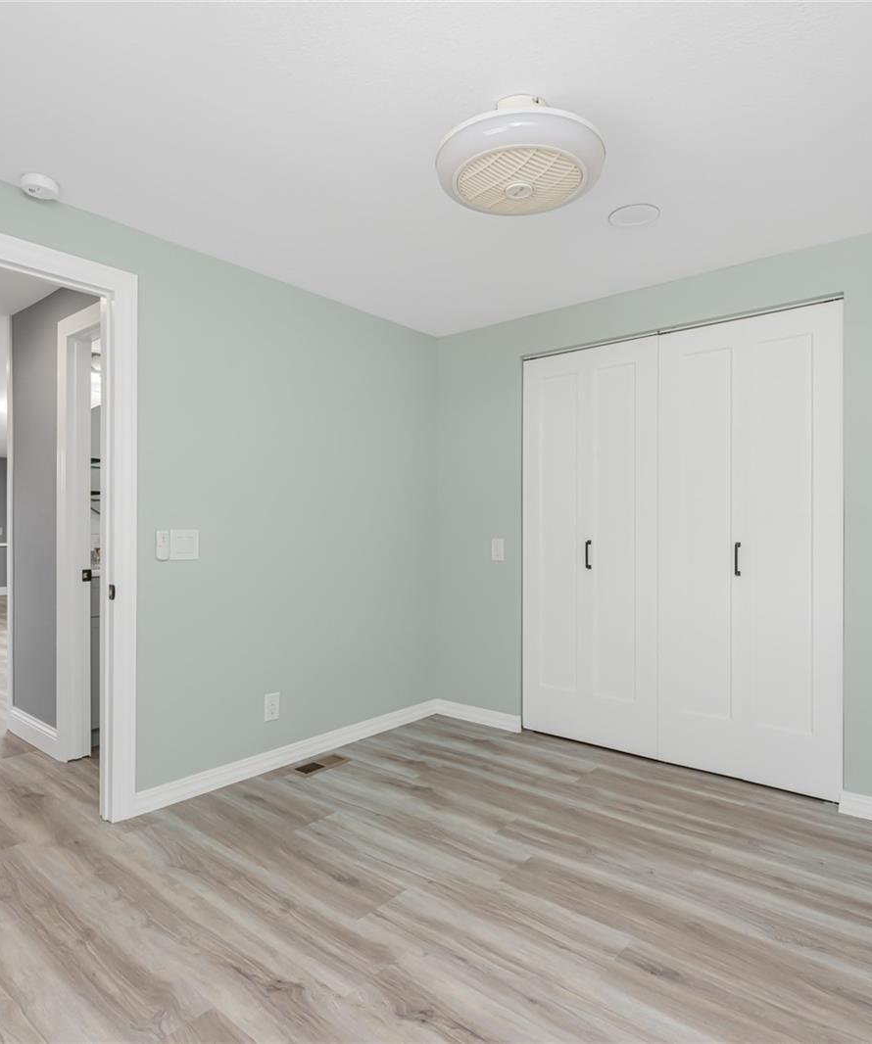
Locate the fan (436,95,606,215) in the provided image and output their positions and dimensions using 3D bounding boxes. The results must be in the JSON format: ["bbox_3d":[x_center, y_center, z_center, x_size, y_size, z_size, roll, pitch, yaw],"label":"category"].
[{"bbox_3d":[0.237,-1.051,1.719,0.472,0.212,0.472,0,0,0],"label":"fan"}]

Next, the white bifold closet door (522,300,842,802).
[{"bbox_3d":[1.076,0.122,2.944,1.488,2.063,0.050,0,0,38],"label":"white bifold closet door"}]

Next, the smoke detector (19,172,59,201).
[{"bbox_3d":[-1.351,-1.141,2.081,0.115,0.037,0.115,0,0,41],"label":"smoke detector"}]

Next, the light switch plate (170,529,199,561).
[{"bbox_3d":[-1.053,0.097,2.558,0.011,0.120,0.120,0,0,41],"label":"light switch plate"}]

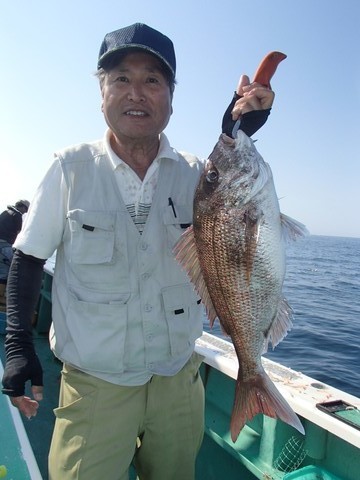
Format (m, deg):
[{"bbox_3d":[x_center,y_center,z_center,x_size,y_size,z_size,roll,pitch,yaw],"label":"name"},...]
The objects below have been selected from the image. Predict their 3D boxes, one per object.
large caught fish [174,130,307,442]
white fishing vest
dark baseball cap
[{"bbox_3d":[0.138,0.094,0.820,0.270,0.640,0.120,-6,0,7],"label":"large caught fish"},{"bbox_3d":[-0.128,0.035,1.010,0.430,0.610,0.270,-2,0,-16],"label":"white fishing vest"},{"bbox_3d":[-0.104,-0.462,0.950,0.190,0.155,0.265,1,3,-6],"label":"dark baseball cap"}]

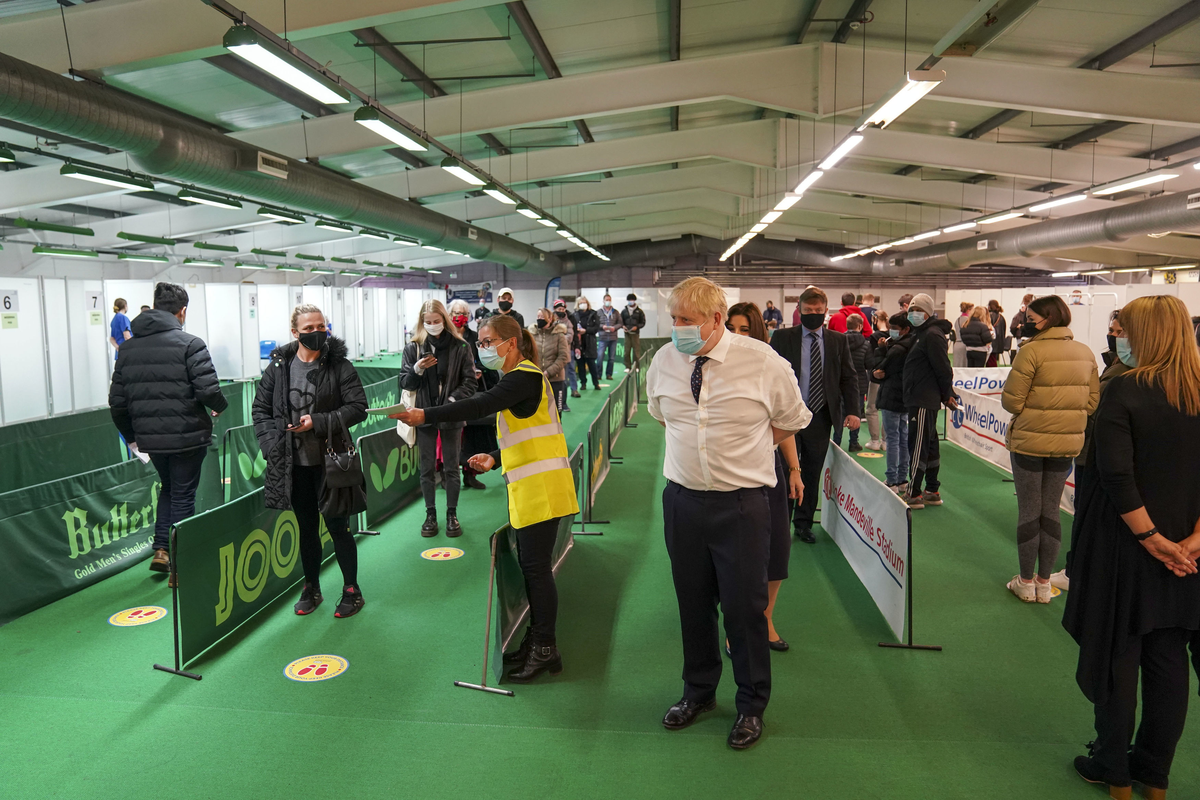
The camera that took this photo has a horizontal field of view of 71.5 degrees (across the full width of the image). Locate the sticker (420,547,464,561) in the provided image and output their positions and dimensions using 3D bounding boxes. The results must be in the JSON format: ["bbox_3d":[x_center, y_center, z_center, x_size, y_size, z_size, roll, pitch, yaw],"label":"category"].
[{"bbox_3d":[-1.050,1.030,5.574,0.310,0.005,0.310,1,7,5],"label":"sticker"}]

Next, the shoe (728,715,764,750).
[{"bbox_3d":[0.595,1.261,3.308,0.110,0.110,0.300,3,7,24],"label":"shoe"}]

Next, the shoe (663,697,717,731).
[{"bbox_3d":[0.385,1.250,3.401,0.280,0.105,0.105,-6,9,-40],"label":"shoe"}]

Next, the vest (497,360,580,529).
[{"bbox_3d":[-0.285,0.201,3.808,0.370,0.740,0.430,-3,7,-15],"label":"vest"}]

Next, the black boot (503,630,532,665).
[{"bbox_3d":[-0.345,1.152,3.965,0.270,0.170,0.100,-2,7,-17],"label":"black boot"}]

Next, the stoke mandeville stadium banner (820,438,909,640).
[{"bbox_3d":[1.580,0.712,5.203,0.050,0.680,2.281,0,7,4],"label":"stoke mandeville stadium banner"}]

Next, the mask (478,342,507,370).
[{"bbox_3d":[-0.477,-0.198,3.735,0.105,0.125,0.135,-14,12,-24],"label":"mask"}]

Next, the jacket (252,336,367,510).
[{"bbox_3d":[-1.571,0.122,4.511,0.580,0.940,0.370,1,7,6],"label":"jacket"}]

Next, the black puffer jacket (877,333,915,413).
[{"bbox_3d":[2.684,-0.243,7.444,0.310,0.660,0.410,-3,7,-21],"label":"black puffer jacket"}]

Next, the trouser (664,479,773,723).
[{"bbox_3d":[0.468,0.783,3.312,0.410,0.950,0.340,2,7,24],"label":"trouser"}]

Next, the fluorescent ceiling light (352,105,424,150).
[{"bbox_3d":[-1.982,-2.609,8.049,0.215,0.135,1.500,0,7,5],"label":"fluorescent ceiling light"}]

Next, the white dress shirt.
[{"bbox_3d":[0.499,0.040,3.223,0.590,0.620,0.390,4,8,29],"label":"white dress shirt"}]

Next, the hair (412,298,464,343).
[{"bbox_3d":[-1.189,-0.567,6.072,0.370,0.340,0.270,-1,7,-6],"label":"hair"}]

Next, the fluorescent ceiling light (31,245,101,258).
[{"bbox_3d":[-10.027,-2.782,15.645,0.220,0.130,1.530,1,7,5],"label":"fluorescent ceiling light"}]

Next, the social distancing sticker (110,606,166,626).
[{"bbox_3d":[-2.490,1.163,4.489,0.310,0.005,0.310,1,7,5],"label":"social distancing sticker"}]

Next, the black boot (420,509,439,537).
[{"bbox_3d":[-1.250,0.890,6.170,0.120,0.165,0.280,0,7,-2],"label":"black boot"}]

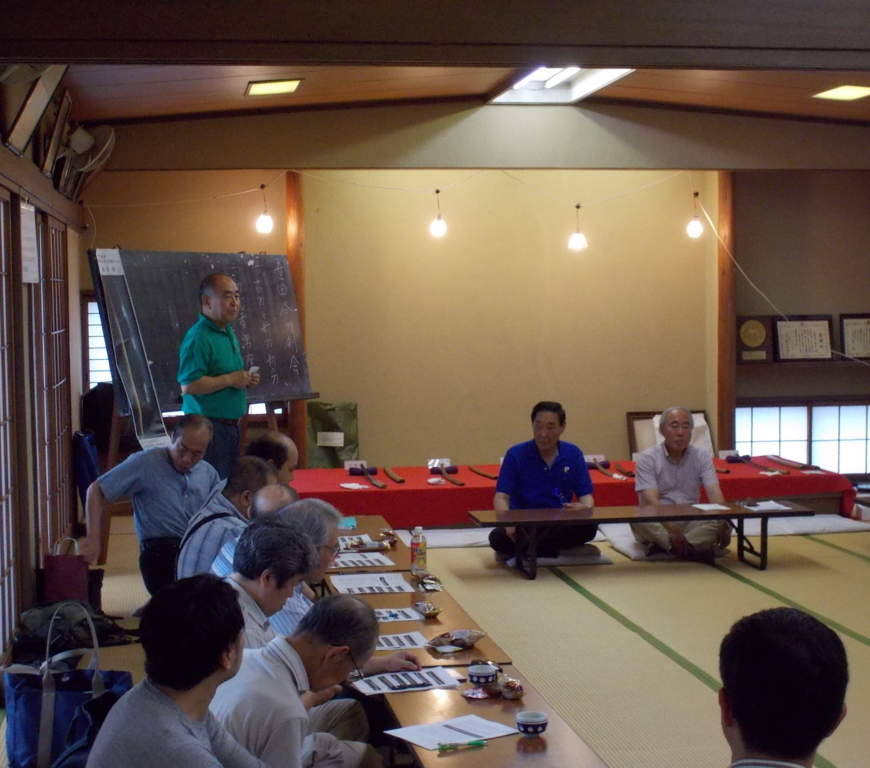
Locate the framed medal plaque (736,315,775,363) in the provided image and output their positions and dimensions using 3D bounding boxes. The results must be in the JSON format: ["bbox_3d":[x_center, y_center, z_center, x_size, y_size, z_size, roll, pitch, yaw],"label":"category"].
[{"bbox_3d":[2.377,-0.326,12.323,0.255,0.340,0.030,-1,-7,-9],"label":"framed medal plaque"}]

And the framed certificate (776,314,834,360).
[{"bbox_3d":[2.677,-0.331,11.983,0.440,0.332,0.030,-1,-6,-8],"label":"framed certificate"}]

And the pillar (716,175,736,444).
[{"bbox_3d":[2.098,-0.445,11.935,0.125,2.400,0.125,-1,3,-8],"label":"pillar"}]

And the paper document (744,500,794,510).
[{"bbox_3d":[1.820,0.666,9.061,0.215,0.008,0.290,-1,3,-8],"label":"paper document"}]

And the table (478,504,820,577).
[{"bbox_3d":[1.105,0.847,8.934,1.800,0.322,0.450,-1,3,-8],"label":"table"}]

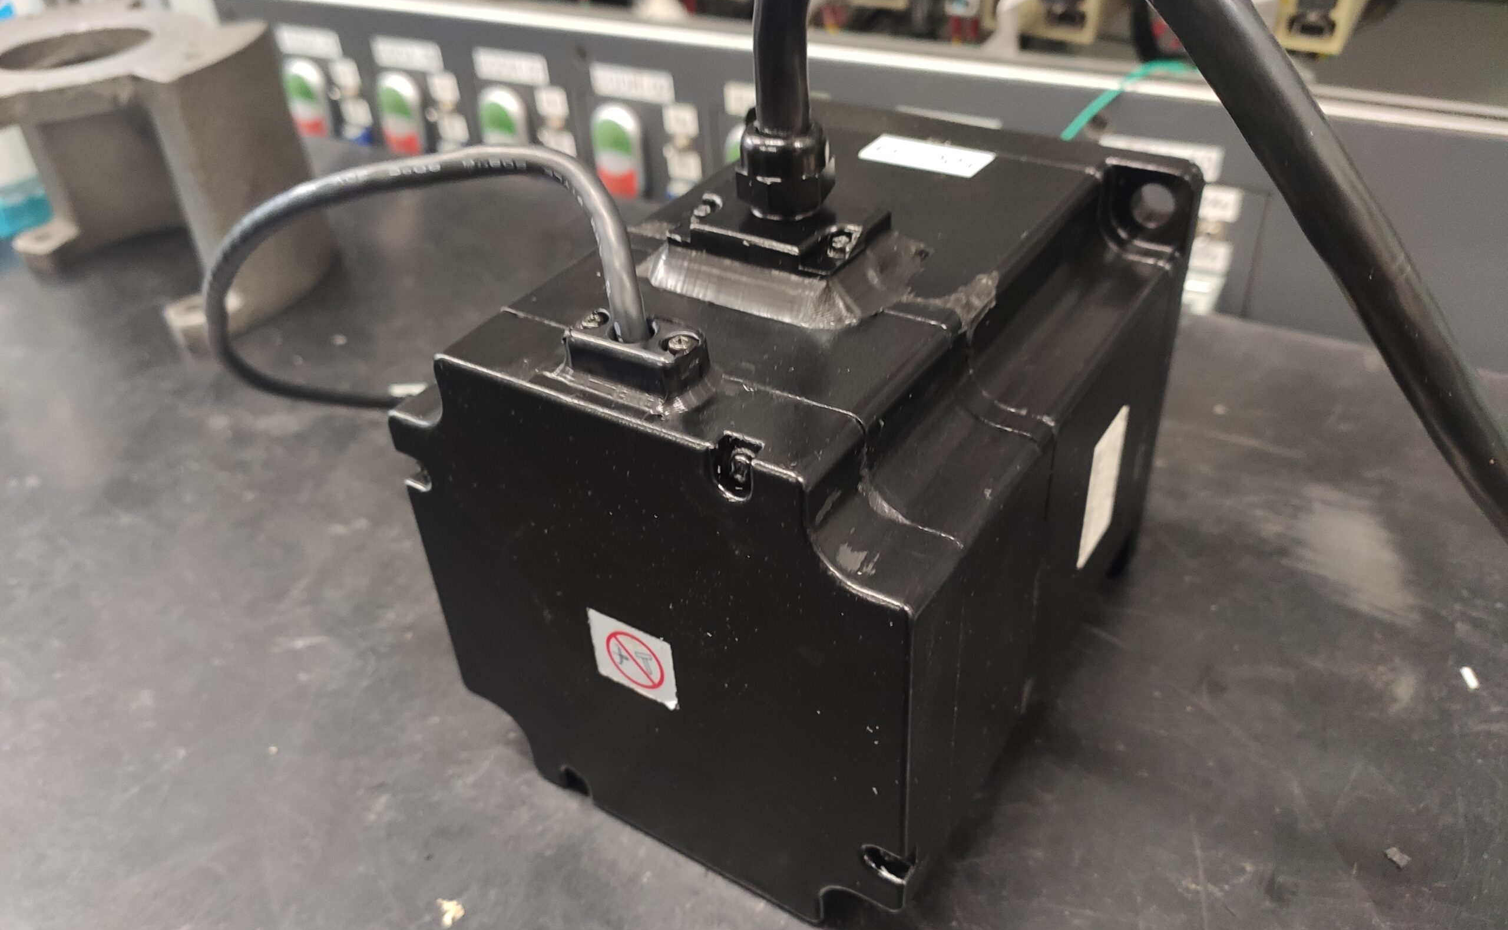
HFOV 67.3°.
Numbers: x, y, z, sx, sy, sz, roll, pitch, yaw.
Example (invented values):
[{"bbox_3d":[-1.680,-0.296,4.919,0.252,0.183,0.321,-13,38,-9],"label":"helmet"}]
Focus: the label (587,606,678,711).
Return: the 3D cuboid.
[{"bbox_3d":[-0.025,0.040,0.233,0.021,0.019,0.001,18,42,28],"label":"label"}]

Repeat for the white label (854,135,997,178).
[{"bbox_3d":[0.043,-0.077,0.283,0.031,0.001,0.015,18,42,28],"label":"white label"}]

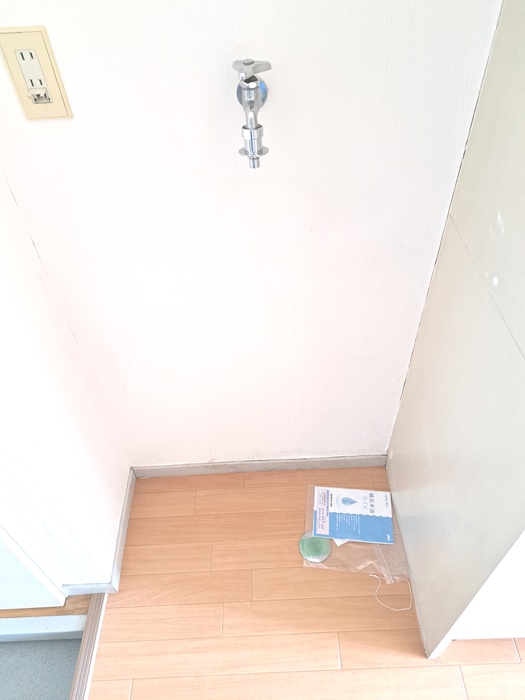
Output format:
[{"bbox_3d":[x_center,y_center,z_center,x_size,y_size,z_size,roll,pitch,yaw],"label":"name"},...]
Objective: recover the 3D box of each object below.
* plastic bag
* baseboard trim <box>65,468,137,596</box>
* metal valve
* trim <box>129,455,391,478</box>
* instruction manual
[{"bbox_3d":[0.247,0.483,1.307,0.265,0.016,0.256,3,45,6],"label":"plastic bag"},{"bbox_3d":[-0.439,0.480,1.323,0.137,0.053,0.332,-3,45,0],"label":"baseboard trim"},{"bbox_3d":[-0.013,-0.340,0.692,0.051,0.143,0.100,-3,45,0],"label":"metal valve"},{"bbox_3d":[-0.009,0.345,1.435,0.749,0.053,0.010,-3,45,0],"label":"trim"},{"bbox_3d":[0.250,0.454,1.341,0.210,0.006,0.148,3,45,6],"label":"instruction manual"}]

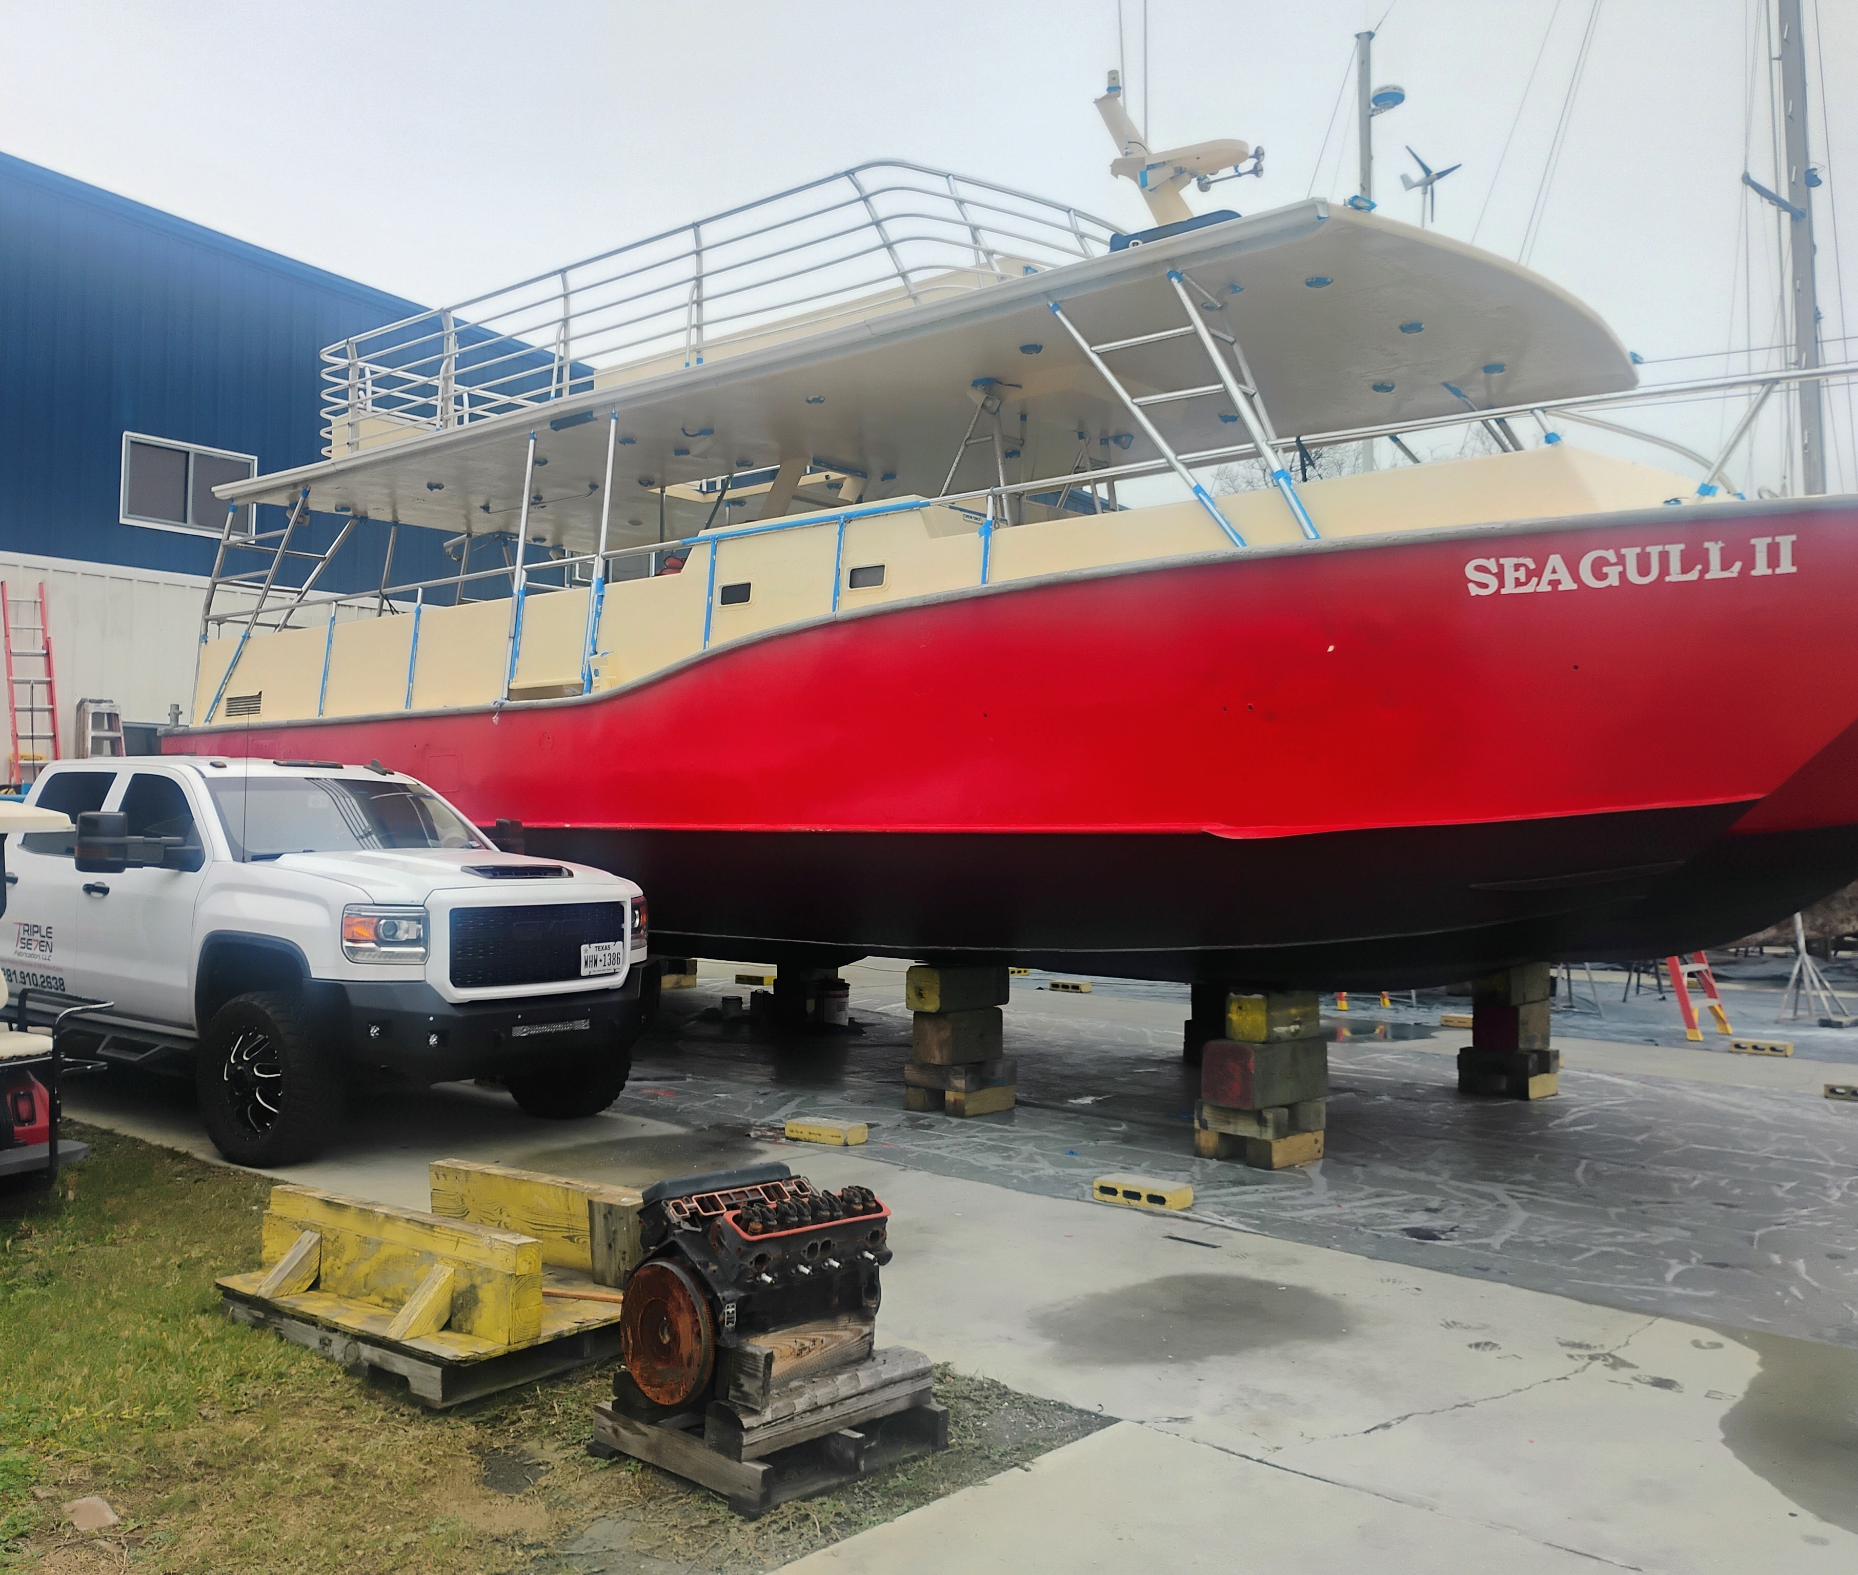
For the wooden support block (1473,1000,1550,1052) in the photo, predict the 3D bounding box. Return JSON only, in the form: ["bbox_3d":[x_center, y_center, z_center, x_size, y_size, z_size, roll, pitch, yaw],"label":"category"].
[{"bbox_3d":[3.798,1.547,11.014,0.300,0.295,0.480,-1,-2,43],"label":"wooden support block"}]

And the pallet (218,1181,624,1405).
[{"bbox_3d":[-1.510,1.569,5.642,1.280,0.420,1.040,-1,-2,40],"label":"pallet"}]

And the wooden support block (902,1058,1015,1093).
[{"bbox_3d":[0.196,1.720,10.166,0.460,0.138,0.460,-1,-2,42],"label":"wooden support block"}]

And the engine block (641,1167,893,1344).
[{"bbox_3d":[-0.451,1.200,4.427,0.540,0.430,0.510,2,-2,-42],"label":"engine block"}]

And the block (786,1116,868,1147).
[{"bbox_3d":[-0.551,1.851,9.117,0.397,0.090,0.193,-1,-2,33],"label":"block"}]

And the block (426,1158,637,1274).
[{"bbox_3d":[-1.306,1.494,5.826,1.150,0.268,0.100,-1,-2,36],"label":"block"}]

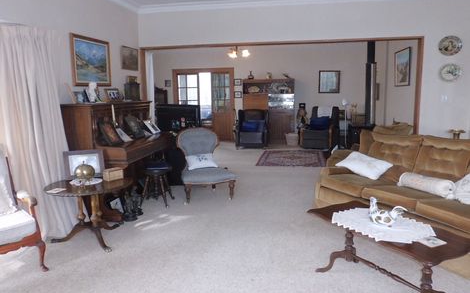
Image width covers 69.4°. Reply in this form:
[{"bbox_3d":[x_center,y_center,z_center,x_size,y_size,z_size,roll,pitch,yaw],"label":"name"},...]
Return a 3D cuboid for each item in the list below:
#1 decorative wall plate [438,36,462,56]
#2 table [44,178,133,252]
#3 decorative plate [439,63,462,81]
[{"bbox_3d":[2.925,-1.356,4.601,0.285,0.265,0.030,1,9,10],"label":"decorative wall plate"},{"bbox_3d":[-1.422,0.660,3.409,0.820,0.550,0.820,-1,9,0],"label":"table"},{"bbox_3d":[3.527,-1.214,5.546,0.335,0.285,0.035,0,9,10],"label":"decorative plate"}]

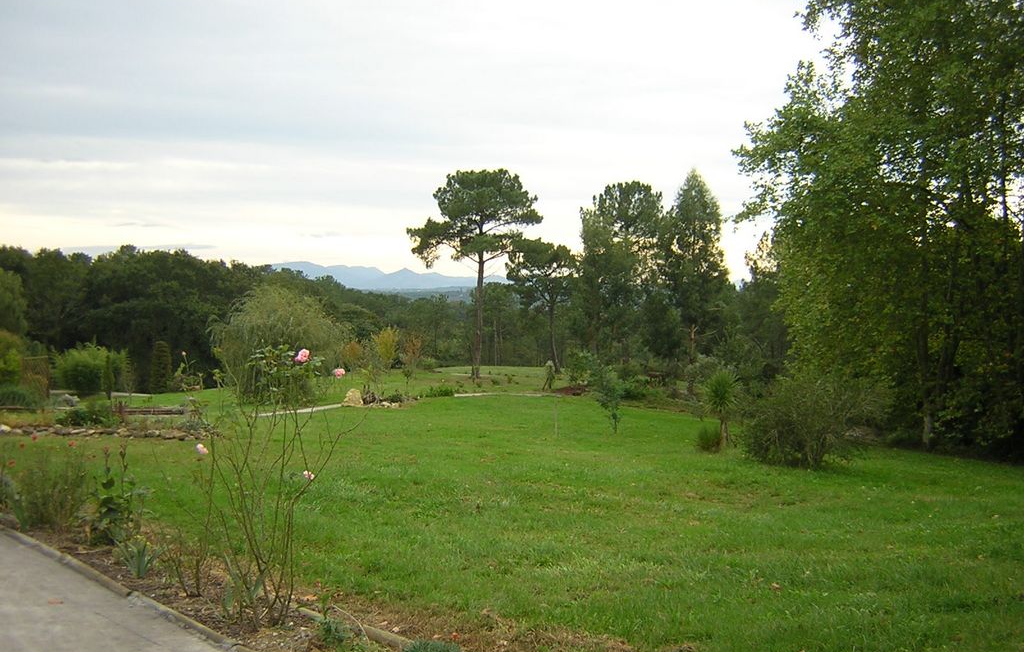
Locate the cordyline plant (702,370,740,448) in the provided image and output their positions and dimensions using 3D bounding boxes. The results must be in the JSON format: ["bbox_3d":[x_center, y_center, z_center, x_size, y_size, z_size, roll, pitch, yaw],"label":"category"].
[{"bbox_3d":[3.699,1.474,18.800,0.671,1.448,0.651,0,2,0],"label":"cordyline plant"}]

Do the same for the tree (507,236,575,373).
[{"bbox_3d":[1.662,-1.211,60.000,3.944,7.437,3.826,0,2,0],"label":"tree"}]

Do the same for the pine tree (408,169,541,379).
[{"bbox_3d":[-1.831,-2.564,52.000,6.446,10.254,6.252,0,2,0],"label":"pine tree"}]

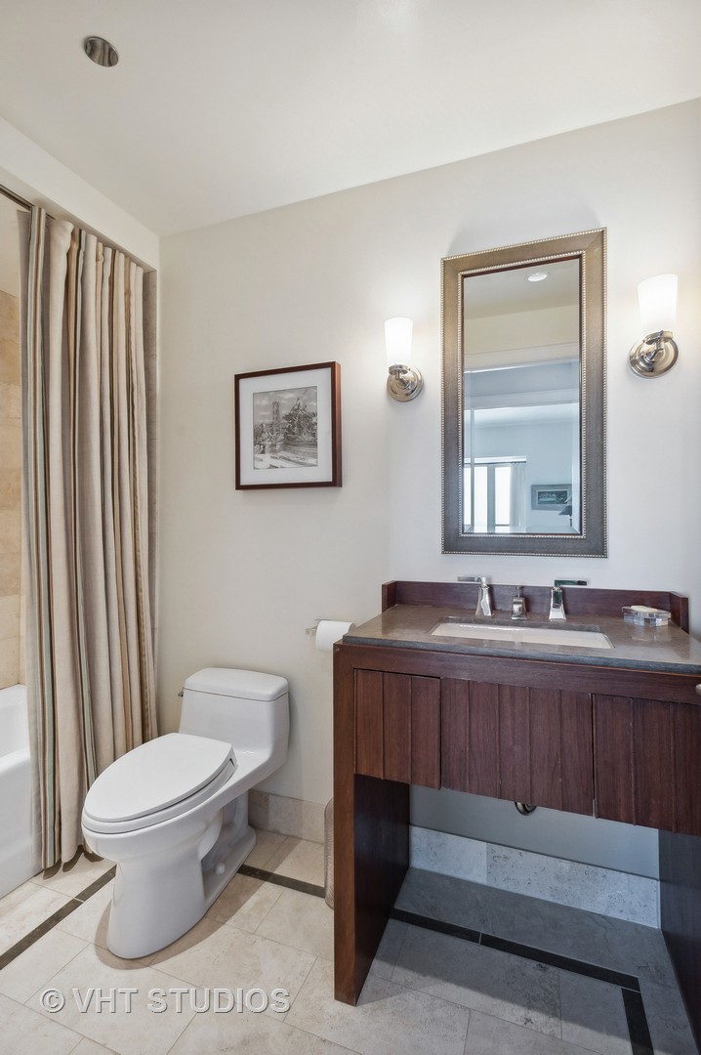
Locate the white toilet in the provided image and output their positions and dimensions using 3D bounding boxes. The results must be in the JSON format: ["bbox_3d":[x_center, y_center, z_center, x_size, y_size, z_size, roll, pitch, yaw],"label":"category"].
[{"bbox_3d":[-0.517,0.872,1.619,0.417,0.628,0.717,0,-1,21],"label":"white toilet"}]

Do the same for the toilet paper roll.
[{"bbox_3d":[-0.050,0.389,1.761,0.115,0.111,0.110,0,-1,21],"label":"toilet paper roll"}]

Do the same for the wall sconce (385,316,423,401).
[{"bbox_3d":[0.174,-0.573,1.695,0.122,0.258,0.140,0,-1,21],"label":"wall sconce"}]

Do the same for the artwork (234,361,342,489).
[{"bbox_3d":[-0.244,-0.373,1.901,0.427,0.454,0.045,0,-1,21],"label":"artwork"}]

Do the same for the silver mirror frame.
[{"bbox_3d":[0.550,-0.412,1.612,0.503,1.009,0.030,0,-1,21],"label":"silver mirror frame"}]

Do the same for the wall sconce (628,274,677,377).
[{"bbox_3d":[0.885,-0.575,1.429,0.122,0.258,0.140,0,-1,21],"label":"wall sconce"}]

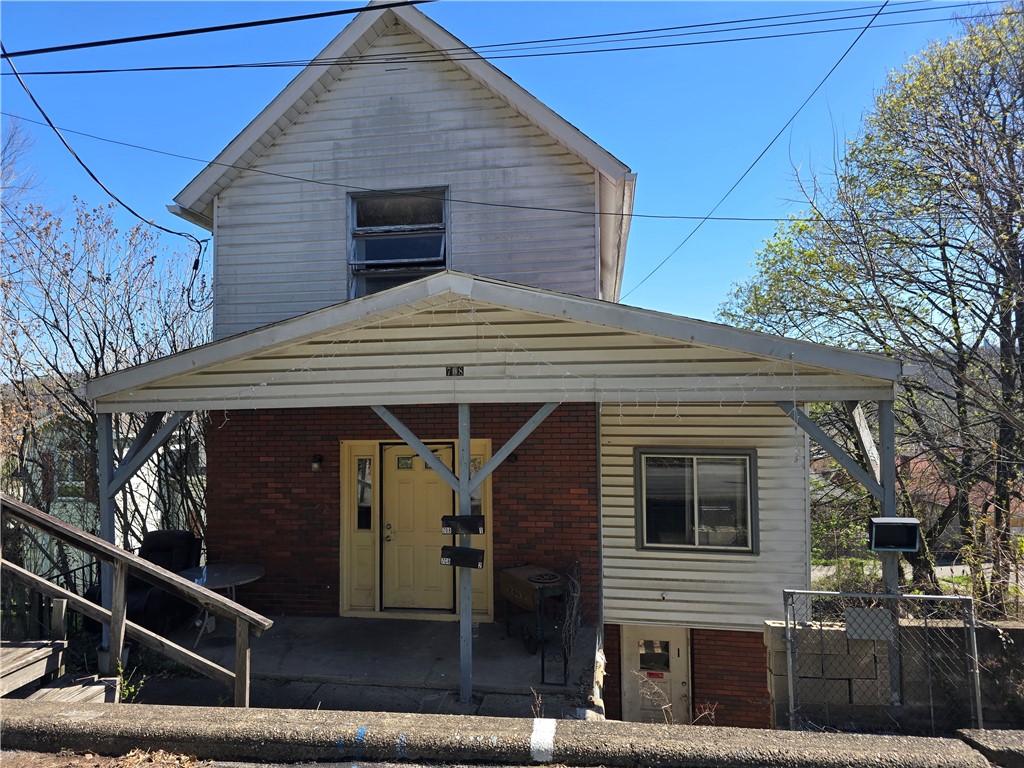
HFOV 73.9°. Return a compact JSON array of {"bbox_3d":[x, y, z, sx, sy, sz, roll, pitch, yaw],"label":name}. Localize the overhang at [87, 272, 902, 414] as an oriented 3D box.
[{"bbox_3d":[-0.347,-0.363,7.018,7.284,1.152,2.100,-1,-3,10],"label":"overhang"}]

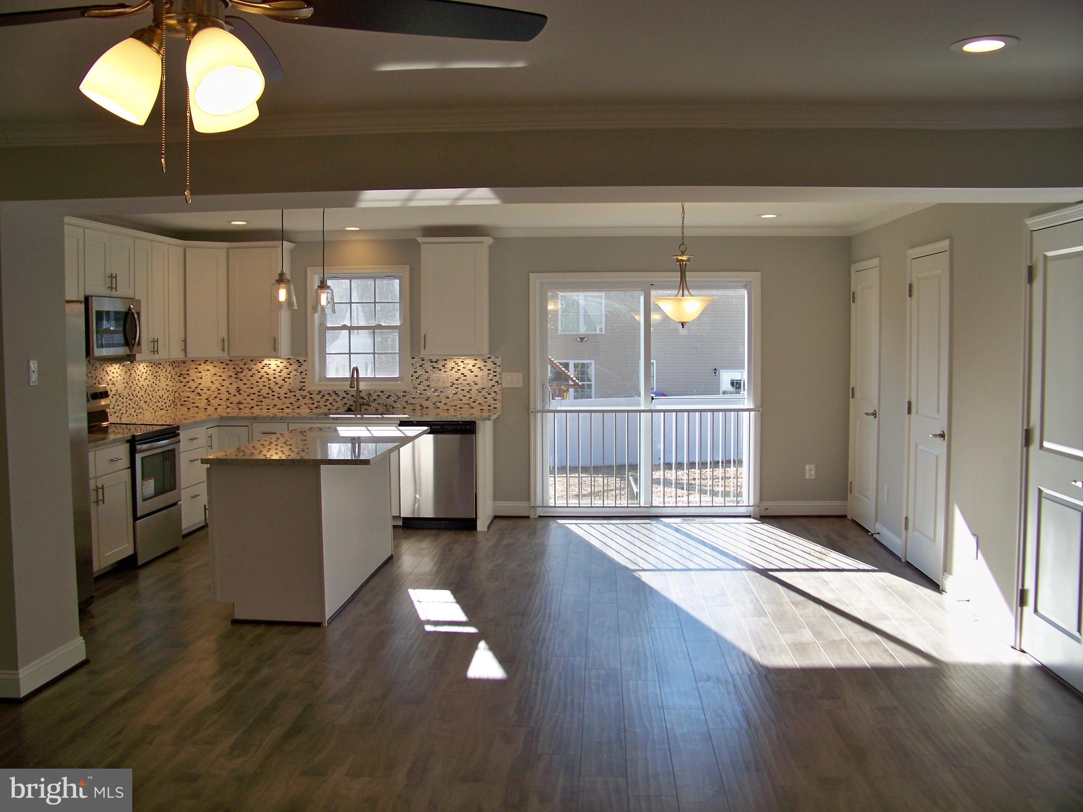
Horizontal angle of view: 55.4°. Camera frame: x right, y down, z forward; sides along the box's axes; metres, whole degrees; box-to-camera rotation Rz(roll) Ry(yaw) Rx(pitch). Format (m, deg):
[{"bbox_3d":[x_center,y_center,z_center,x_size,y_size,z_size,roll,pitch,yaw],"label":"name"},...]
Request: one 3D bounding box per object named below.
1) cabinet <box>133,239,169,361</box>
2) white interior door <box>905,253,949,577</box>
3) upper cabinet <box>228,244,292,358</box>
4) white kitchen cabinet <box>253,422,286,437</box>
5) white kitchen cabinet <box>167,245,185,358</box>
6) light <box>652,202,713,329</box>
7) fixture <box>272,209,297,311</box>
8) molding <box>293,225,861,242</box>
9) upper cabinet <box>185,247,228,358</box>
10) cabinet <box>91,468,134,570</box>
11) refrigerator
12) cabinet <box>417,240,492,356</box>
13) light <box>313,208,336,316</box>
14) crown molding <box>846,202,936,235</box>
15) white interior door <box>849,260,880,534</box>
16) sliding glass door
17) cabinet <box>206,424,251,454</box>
[{"bbox_3d":[-3.045,-0.779,7.647,0.350,0.910,0.580,0,4,4],"label":"cabinet"},{"bbox_3d":[2.412,0.043,6.472,0.100,2.100,0.840,0,4,4],"label":"white interior door"},{"bbox_3d":[-2.343,-0.865,8.615,0.460,0.910,0.350,0,4,4],"label":"upper cabinet"},{"bbox_3d":[-2.158,0.512,8.603,0.297,0.815,0.600,0,4,3],"label":"white kitchen cabinet"},{"bbox_3d":[-3.105,-0.837,8.372,0.325,0.912,0.335,0,4,3],"label":"white kitchen cabinet"},{"bbox_3d":[0.825,-0.863,6.014,0.370,0.820,0.370,0,4,4],"label":"light"},{"bbox_3d":[-1.441,-0.882,5.750,0.140,0.710,0.140,0,4,4],"label":"fixture"},{"bbox_3d":[0.058,-1.443,8.613,5.050,0.090,0.090,0,4,3],"label":"molding"},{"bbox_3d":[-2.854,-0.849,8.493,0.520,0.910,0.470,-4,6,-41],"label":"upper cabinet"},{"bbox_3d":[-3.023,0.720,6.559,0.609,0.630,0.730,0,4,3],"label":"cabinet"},{"bbox_3d":[-2.994,0.306,5.581,0.760,1.770,0.900,0,4,3],"label":"refrigerator"},{"bbox_3d":[-0.689,-0.897,8.500,0.570,0.950,0.370,0,4,4],"label":"cabinet"},{"bbox_3d":[-1.378,-0.931,6.524,0.144,0.740,0.144,0,4,3],"label":"light"},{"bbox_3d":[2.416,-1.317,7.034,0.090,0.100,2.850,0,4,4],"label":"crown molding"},{"bbox_3d":[2.550,-0.067,8.149,0.080,2.100,0.800,0,4,3],"label":"white interior door"},{"bbox_3d":[0.871,-0.088,8.679,1.920,2.050,0.130,0,4,4],"label":"sliding glass door"},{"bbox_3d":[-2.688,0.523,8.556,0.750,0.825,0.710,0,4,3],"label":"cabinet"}]

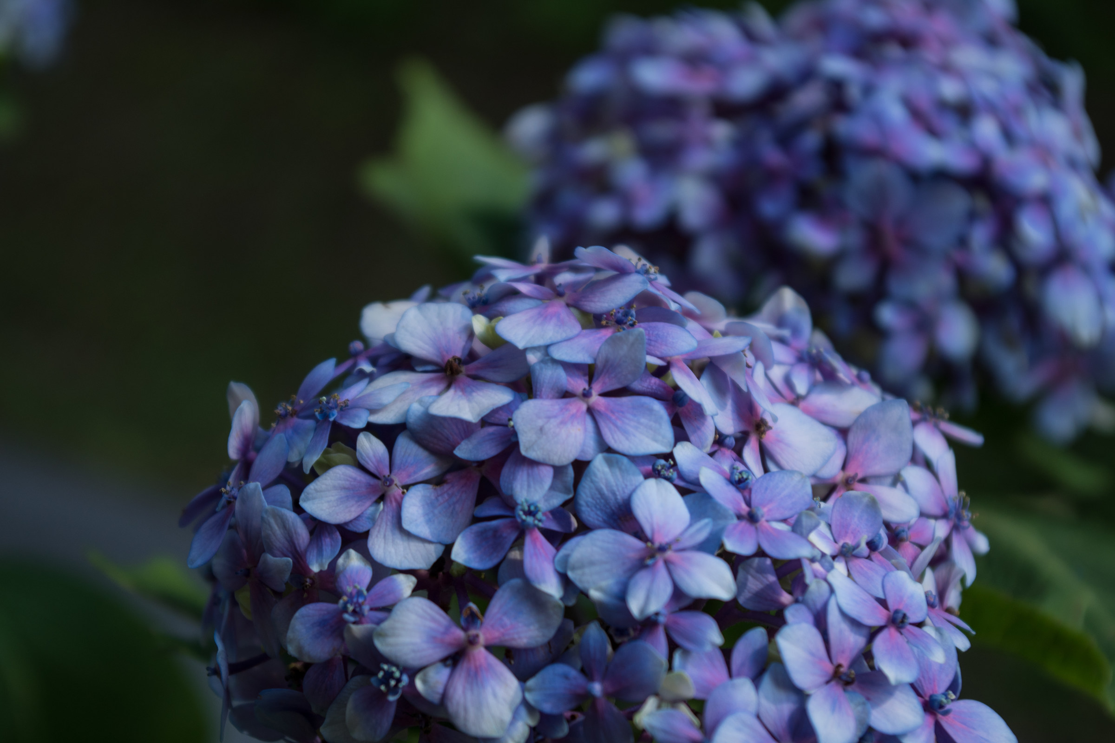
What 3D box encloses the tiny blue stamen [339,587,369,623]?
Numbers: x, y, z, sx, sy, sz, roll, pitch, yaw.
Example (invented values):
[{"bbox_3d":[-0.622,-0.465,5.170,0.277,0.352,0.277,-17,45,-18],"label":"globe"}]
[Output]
[{"bbox_3d":[-0.043,0.050,0.440,0.006,0.007,0.005,11,-3,28],"label":"tiny blue stamen"}]

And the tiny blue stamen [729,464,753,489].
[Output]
[{"bbox_3d":[0.039,0.022,0.439,0.005,0.004,0.005,-8,65,-20],"label":"tiny blue stamen"}]

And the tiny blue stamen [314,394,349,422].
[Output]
[{"bbox_3d":[-0.050,0.008,0.462,0.007,0.005,0.005,22,62,46],"label":"tiny blue stamen"}]

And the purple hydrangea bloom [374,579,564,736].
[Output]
[{"bbox_3d":[-0.018,0.059,0.430,0.038,0.032,0.015,3,-2,9],"label":"purple hydrangea bloom"}]

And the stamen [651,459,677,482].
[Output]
[{"bbox_3d":[0.022,0.021,0.434,0.005,0.005,0.005,-4,-20,-11],"label":"stamen"}]

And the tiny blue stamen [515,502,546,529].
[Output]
[{"bbox_3d":[-0.006,0.030,0.428,0.006,0.006,0.005,2,-14,7],"label":"tiny blue stamen"}]

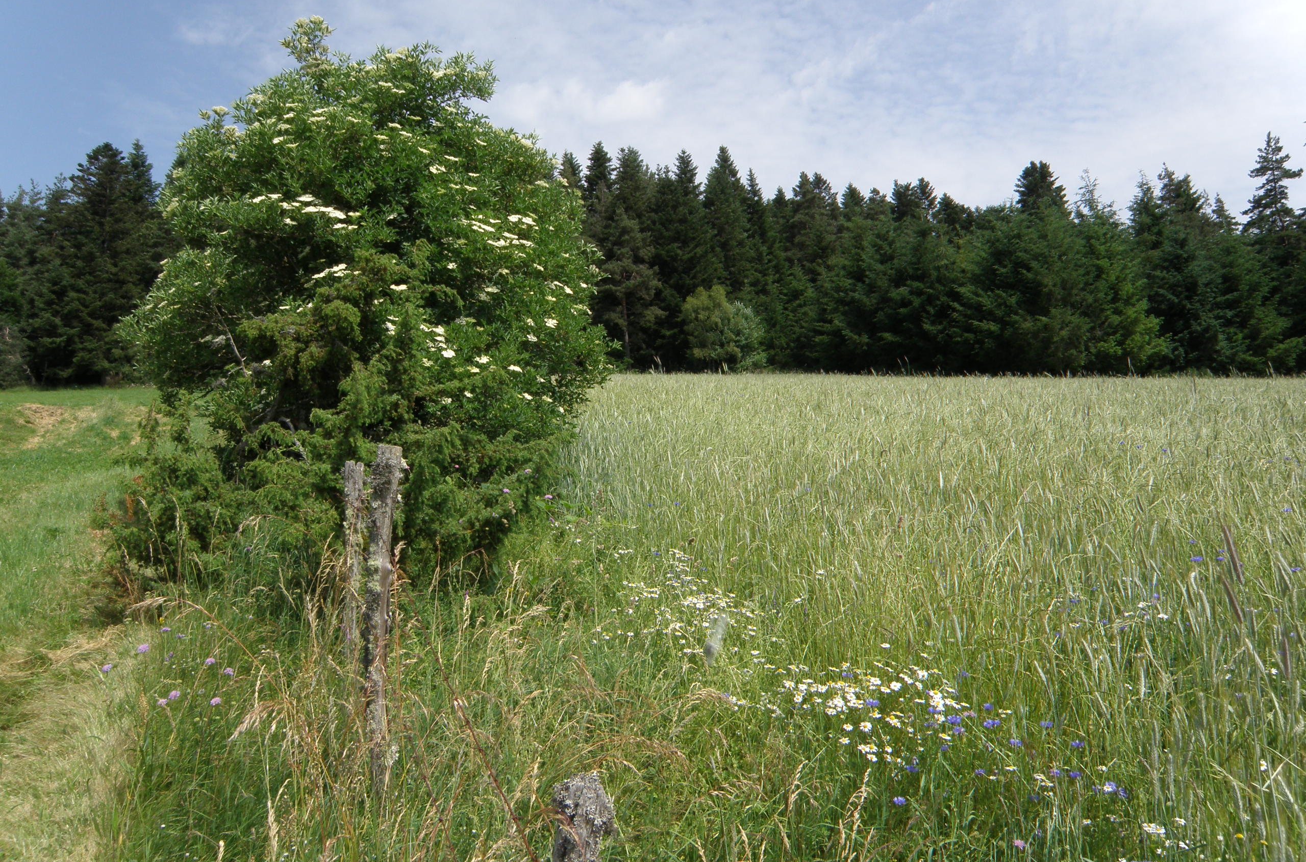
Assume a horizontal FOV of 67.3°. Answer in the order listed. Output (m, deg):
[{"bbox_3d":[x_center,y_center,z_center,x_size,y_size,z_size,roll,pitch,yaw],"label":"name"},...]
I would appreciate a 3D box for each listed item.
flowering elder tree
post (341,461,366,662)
[{"bbox_3d":[-2.520,-1.170,8.600,4.200,4.800,4.000,0,3,0],"label":"flowering elder tree"},{"bbox_3d":[-1.455,0.690,4.750,0.095,1.120,0.095,0,3,-17],"label":"post"}]

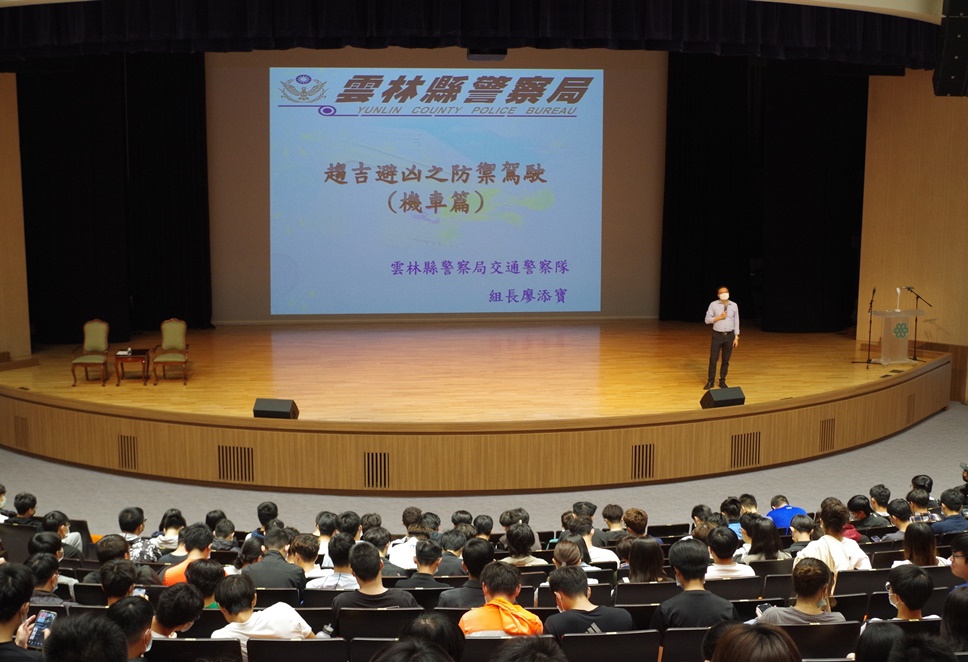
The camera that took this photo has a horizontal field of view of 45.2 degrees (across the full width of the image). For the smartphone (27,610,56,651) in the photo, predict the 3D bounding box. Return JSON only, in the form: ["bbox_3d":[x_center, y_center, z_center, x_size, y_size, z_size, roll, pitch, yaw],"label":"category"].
[{"bbox_3d":[-1.927,1.304,5.081,0.078,0.163,0.009,9,-31,3],"label":"smartphone"}]

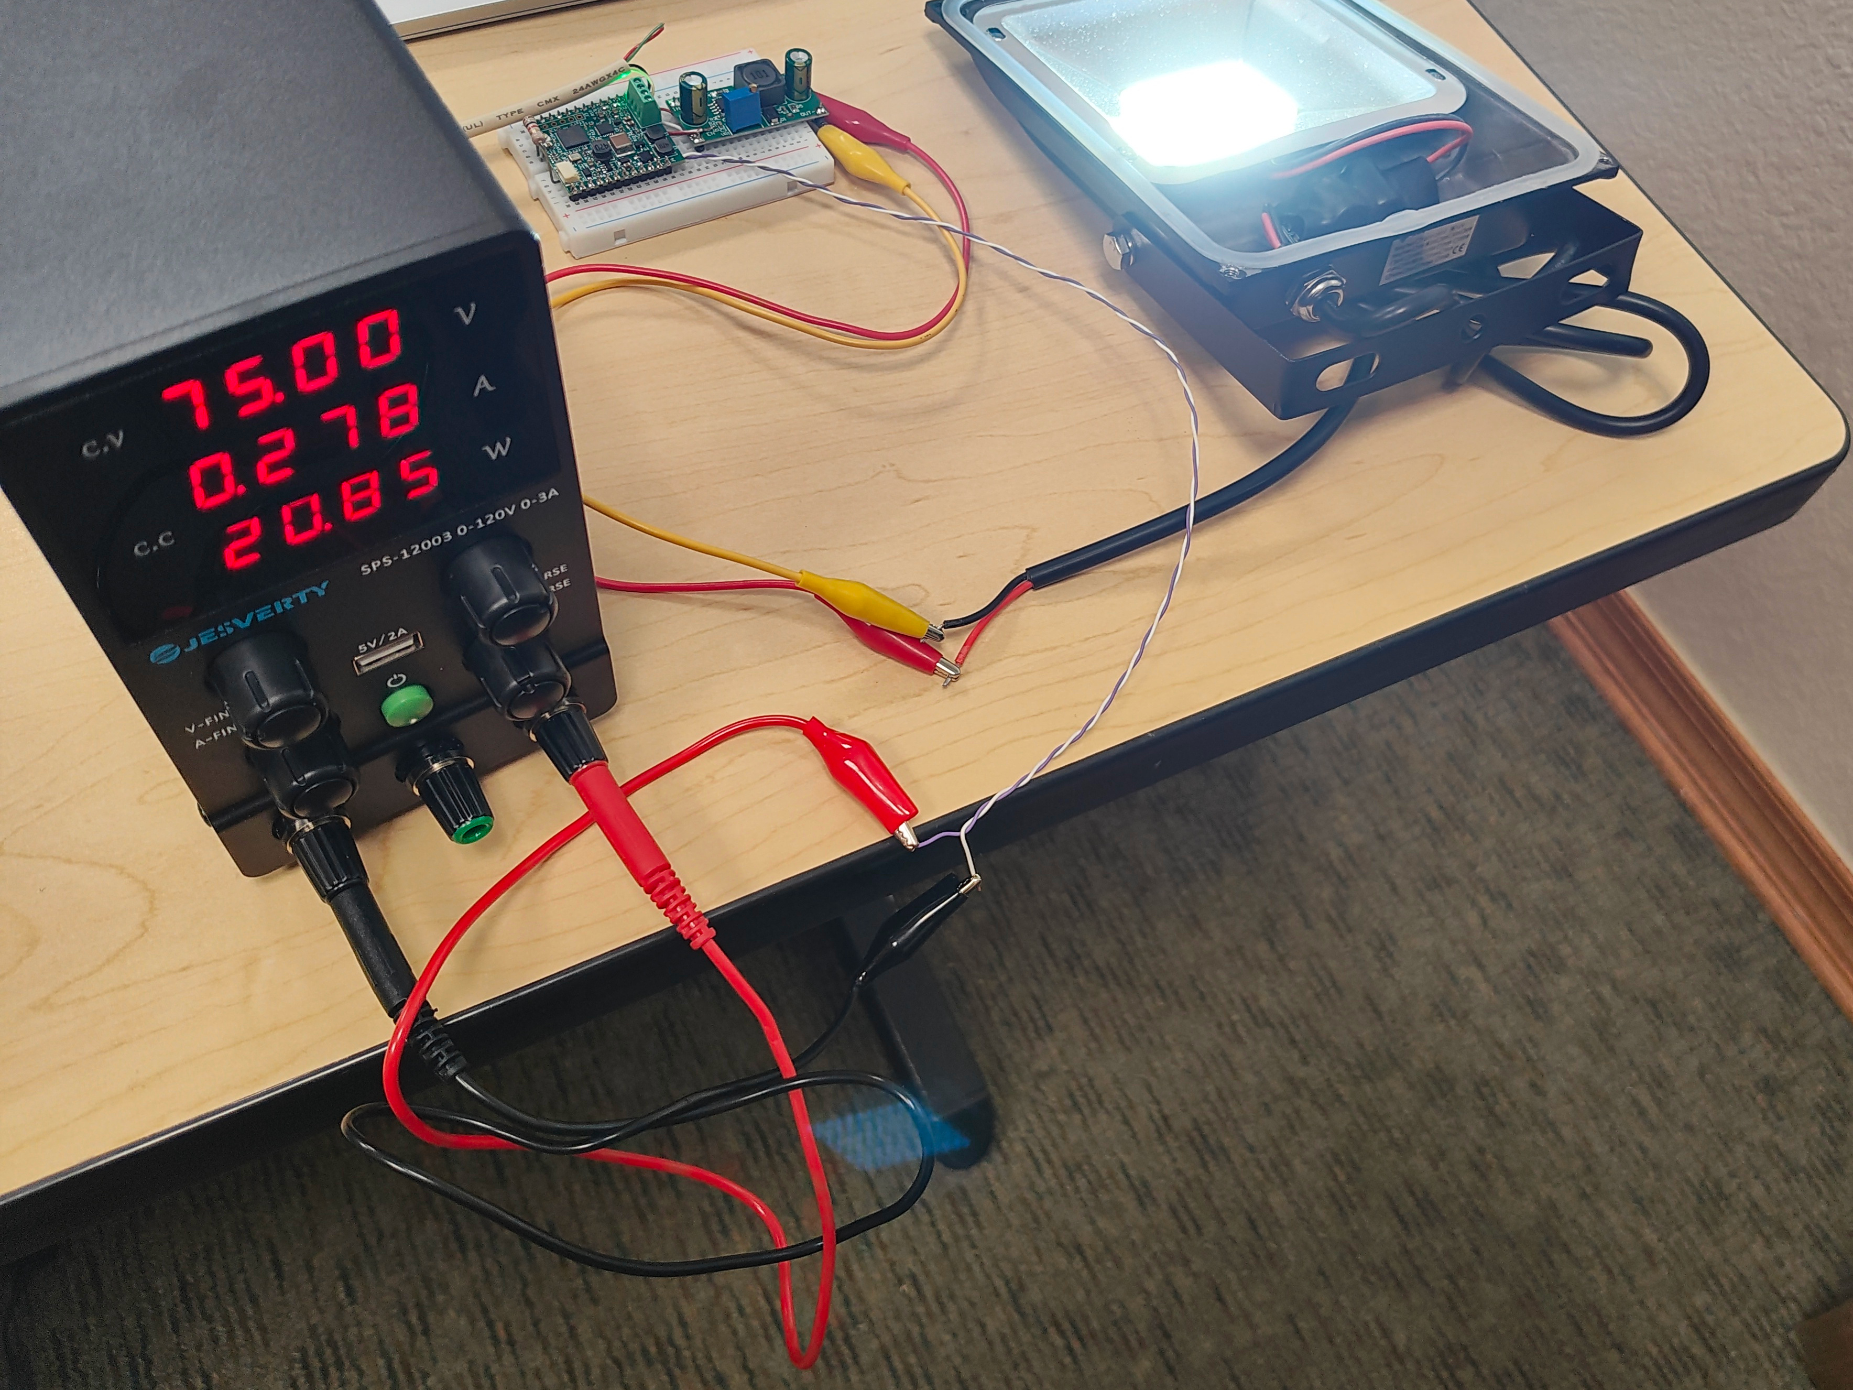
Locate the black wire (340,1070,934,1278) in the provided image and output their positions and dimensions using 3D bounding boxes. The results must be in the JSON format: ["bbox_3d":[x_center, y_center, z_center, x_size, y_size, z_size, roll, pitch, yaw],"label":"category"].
[{"bbox_3d":[-0.063,0.107,0.299,0.134,0.041,0.051,-6,60,-10],"label":"black wire"}]

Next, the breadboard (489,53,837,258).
[{"bbox_3d":[-0.075,-0.166,0.392,0.084,0.024,0.054,-27,66,-21],"label":"breadboard"}]

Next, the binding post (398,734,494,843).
[{"bbox_3d":[-0.103,0.021,0.290,0.014,0.014,0.021,-28,65,-20],"label":"binding post"}]

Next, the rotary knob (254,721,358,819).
[{"bbox_3d":[-0.121,0.013,0.263,0.019,0.019,0.016,-30,67,-22],"label":"rotary knob"}]

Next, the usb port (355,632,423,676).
[{"bbox_3d":[-0.108,-0.011,0.265,0.013,0.006,0.010,-30,67,-22],"label":"usb port"}]

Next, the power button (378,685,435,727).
[{"bbox_3d":[-0.106,0.003,0.274,0.010,0.010,0.004,-28,65,-20],"label":"power button"}]

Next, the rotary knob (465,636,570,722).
[{"bbox_3d":[-0.084,-0.004,0.278,0.018,0.018,0.015,-28,65,-20],"label":"rotary knob"}]

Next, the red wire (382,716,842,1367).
[{"bbox_3d":[-0.069,0.082,0.309,0.092,0.098,0.140,-3,64,-9],"label":"red wire"}]

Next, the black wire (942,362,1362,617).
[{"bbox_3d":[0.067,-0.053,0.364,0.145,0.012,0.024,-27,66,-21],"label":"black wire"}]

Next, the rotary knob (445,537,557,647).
[{"bbox_3d":[-0.081,-0.019,0.259,0.019,0.019,0.016,-30,67,-22],"label":"rotary knob"}]

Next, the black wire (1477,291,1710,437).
[{"bbox_3d":[0.198,-0.098,0.394,0.062,0.020,0.040,-9,61,-12],"label":"black wire"}]

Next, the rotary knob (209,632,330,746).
[{"bbox_3d":[-0.117,0.000,0.240,0.018,0.018,0.015,-28,65,-20],"label":"rotary knob"}]

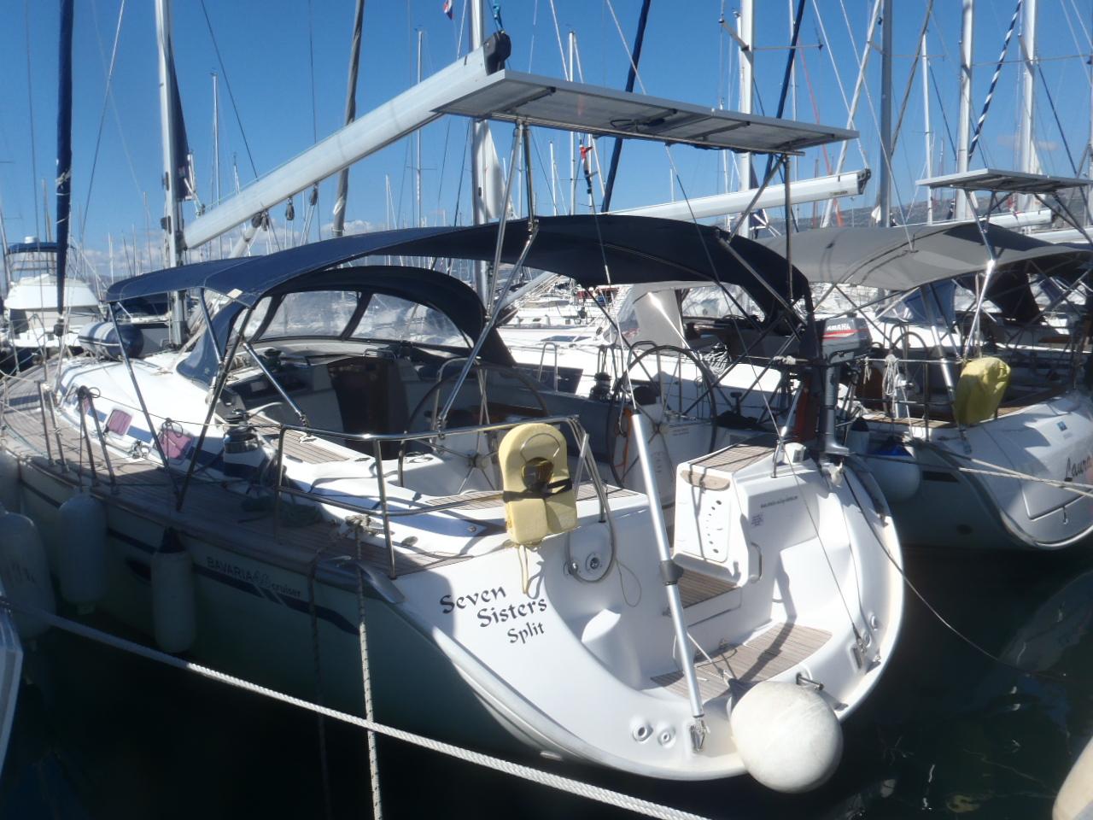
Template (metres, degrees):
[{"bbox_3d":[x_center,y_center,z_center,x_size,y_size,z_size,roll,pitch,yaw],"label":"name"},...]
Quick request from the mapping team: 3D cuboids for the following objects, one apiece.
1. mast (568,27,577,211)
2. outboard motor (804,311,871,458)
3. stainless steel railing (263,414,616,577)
[{"bbox_3d":[1.233,-11.325,42.836,0.160,13.300,0.200,-8,11,-41],"label":"mast"},{"bbox_3d":[1.805,-0.103,5.490,0.420,1.000,0.320,8,11,43],"label":"outboard motor"},{"bbox_3d":[-0.498,0.326,4.300,1.300,0.635,1.080,-7,11,-41],"label":"stainless steel railing"}]

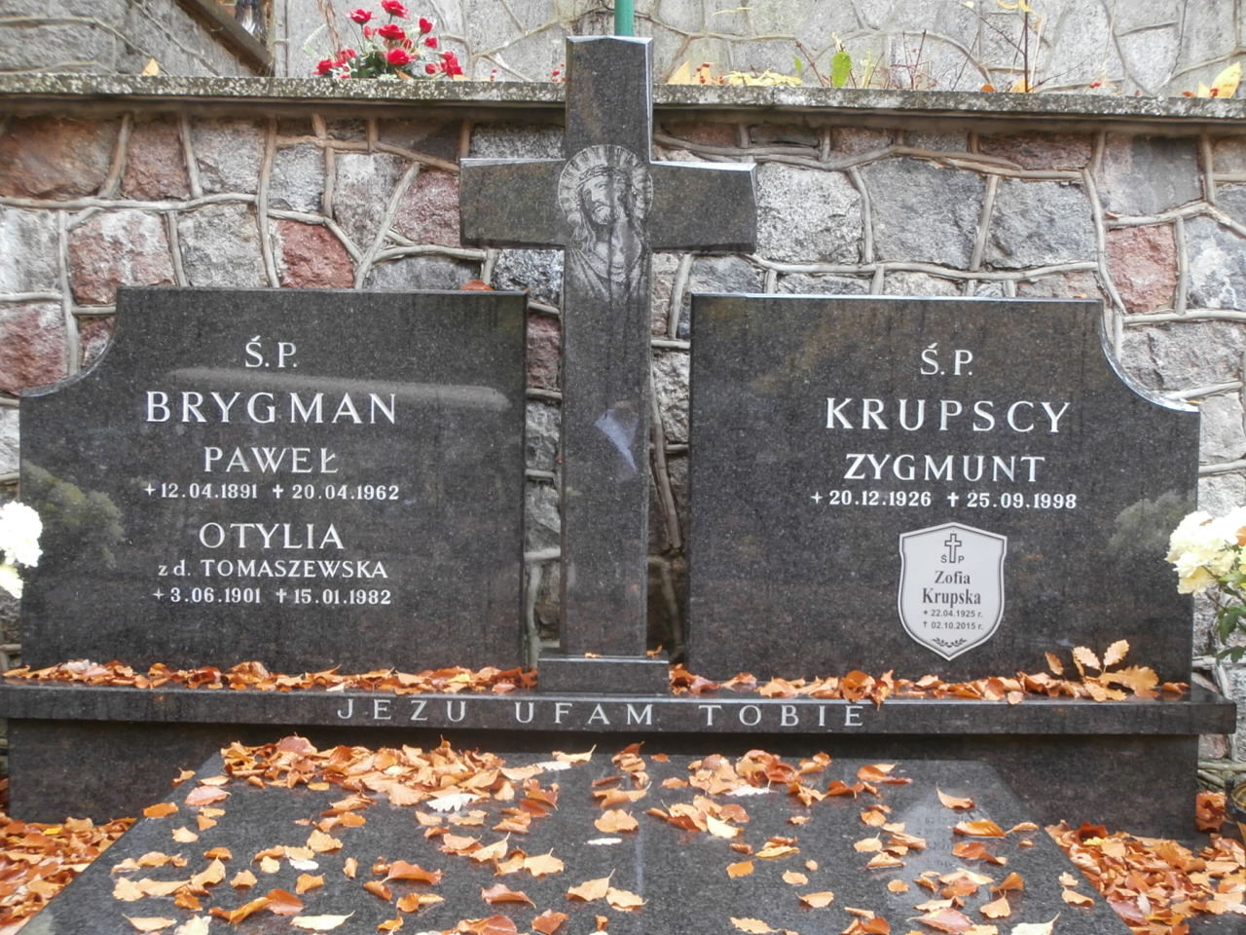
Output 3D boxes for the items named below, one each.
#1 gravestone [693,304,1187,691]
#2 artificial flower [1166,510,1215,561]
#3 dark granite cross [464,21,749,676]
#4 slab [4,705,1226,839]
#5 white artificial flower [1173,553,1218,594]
[{"bbox_3d":[0.539,0.043,2.330,0.851,0.655,0.075,1,3,0],"label":"gravestone"},{"bbox_3d":[0.905,0.109,2.180,0.075,0.078,0.070,1,3,0],"label":"artificial flower"},{"bbox_3d":[-0.026,-0.157,2.130,0.453,1.003,0.110,1,3,1],"label":"dark granite cross"},{"bbox_3d":[-0.029,0.488,2.326,1.975,0.220,0.240,1,3,0],"label":"slab"},{"bbox_3d":[0.911,0.170,2.180,0.068,0.063,0.063,1,3,0],"label":"white artificial flower"}]

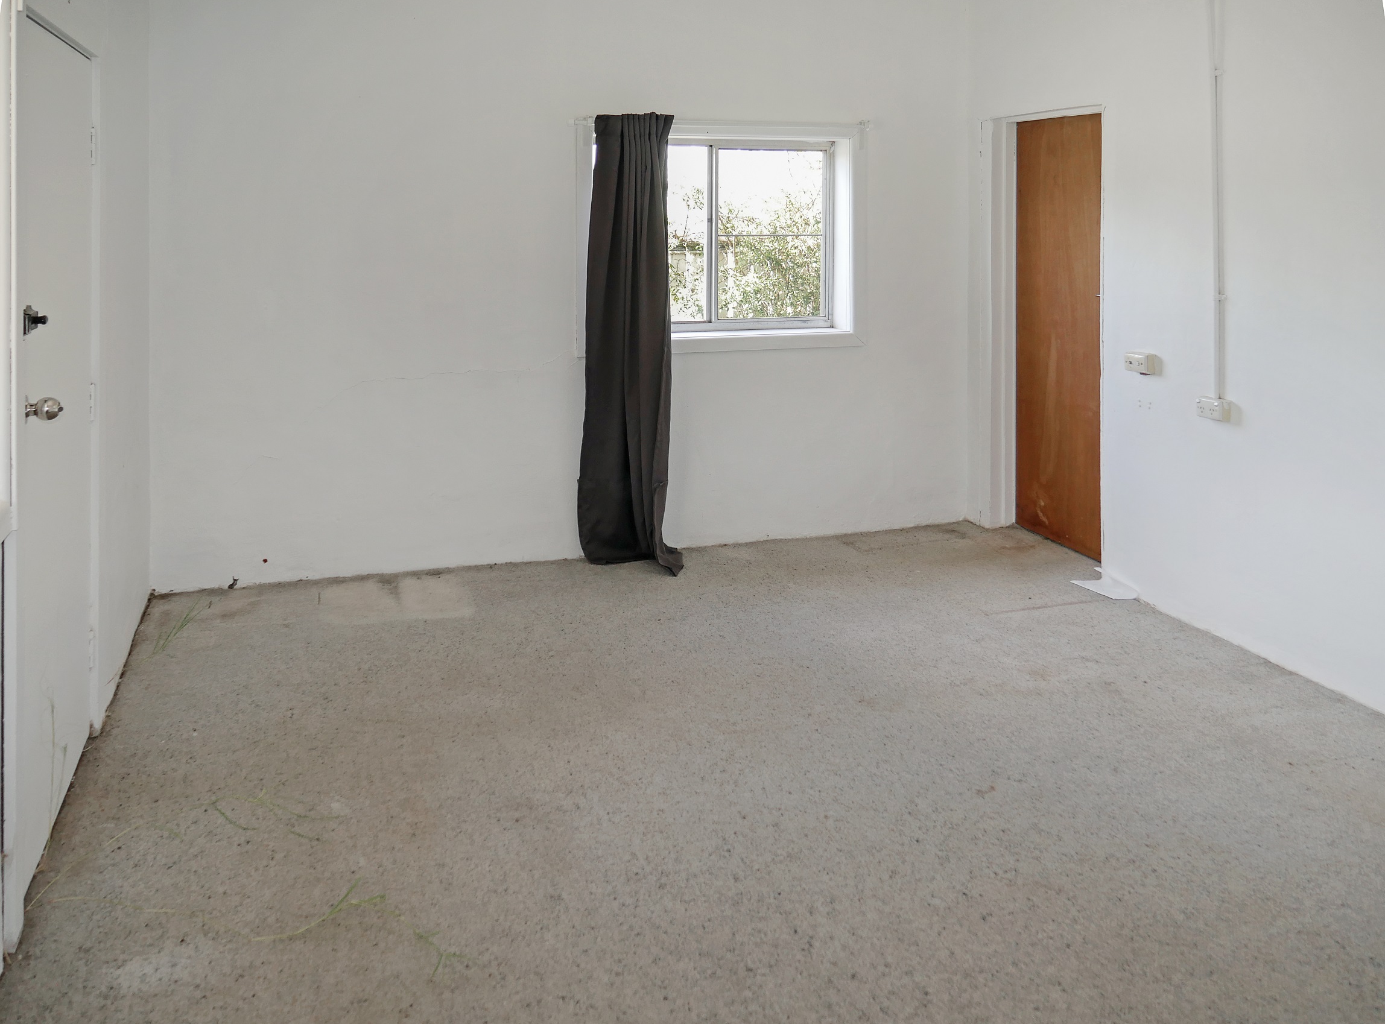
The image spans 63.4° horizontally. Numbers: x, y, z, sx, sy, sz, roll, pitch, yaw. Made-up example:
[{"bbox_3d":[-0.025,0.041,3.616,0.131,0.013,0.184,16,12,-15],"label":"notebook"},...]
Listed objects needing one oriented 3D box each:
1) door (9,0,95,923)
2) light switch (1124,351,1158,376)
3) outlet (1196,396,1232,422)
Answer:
[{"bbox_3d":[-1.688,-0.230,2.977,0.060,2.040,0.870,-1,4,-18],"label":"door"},{"bbox_3d":[1.810,-0.601,4.530,0.042,0.073,0.120,-1,4,-18],"label":"light switch"},{"bbox_3d":[1.937,-0.383,4.164,0.042,0.073,0.120,-1,4,-18],"label":"outlet"}]

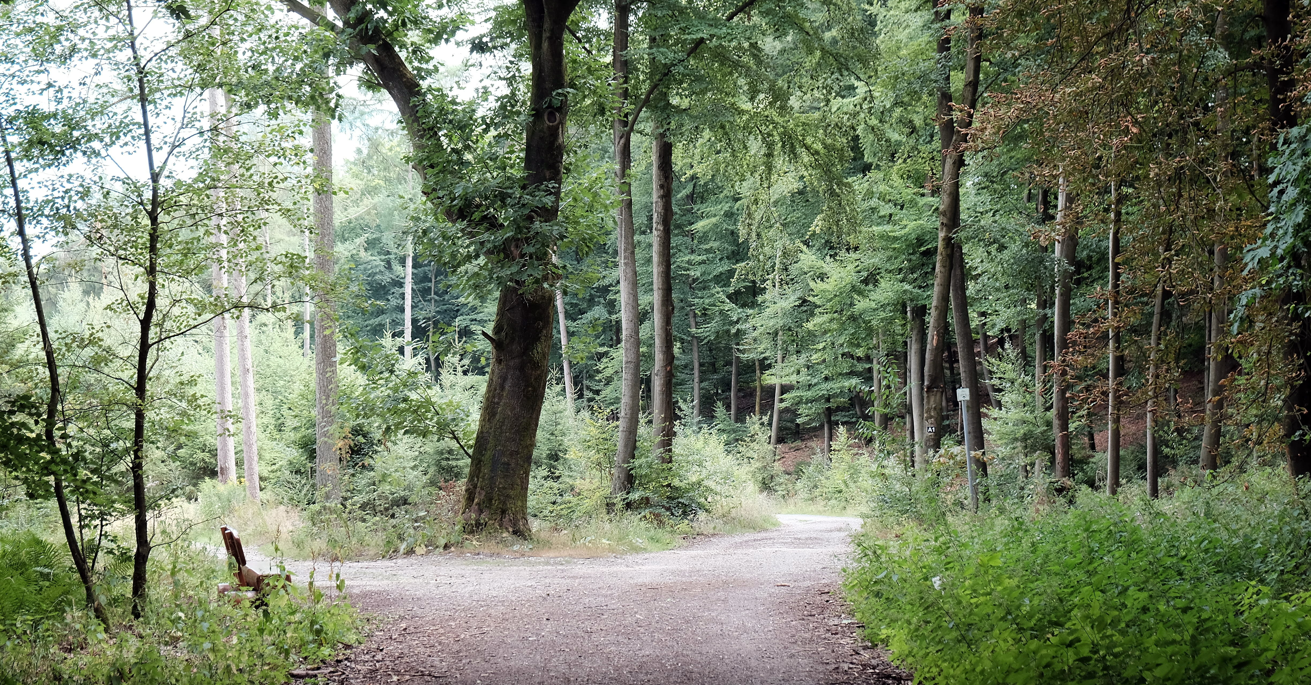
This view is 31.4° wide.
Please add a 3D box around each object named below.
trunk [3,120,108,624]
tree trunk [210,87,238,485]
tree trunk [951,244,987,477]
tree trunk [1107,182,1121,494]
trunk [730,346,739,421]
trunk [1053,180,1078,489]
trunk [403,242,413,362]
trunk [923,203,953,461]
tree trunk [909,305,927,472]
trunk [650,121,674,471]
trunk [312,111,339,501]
[{"bbox_3d":[-5.181,0.246,20.094,0.229,4.429,0.158,-11,-2,0],"label":"trunk"},{"bbox_3d":[-10.041,-1.328,54.199,0.403,9.273,0.380,-3,-2,0],"label":"tree trunk"},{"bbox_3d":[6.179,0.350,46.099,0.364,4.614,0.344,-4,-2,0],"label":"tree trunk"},{"bbox_3d":[9.083,-0.090,46.133,0.232,6.173,0.232,1,-2,0],"label":"tree trunk"},{"bbox_3d":[2.727,1.407,80.058,0.246,2.676,0.246,1,-2,0],"label":"trunk"},{"bbox_3d":[8.617,-0.279,49.140,0.366,6.512,0.345,1,-2,0],"label":"trunk"},{"bbox_3d":[-9.032,-1.537,85.097,0.261,4.498,0.261,1,-2,0],"label":"trunk"},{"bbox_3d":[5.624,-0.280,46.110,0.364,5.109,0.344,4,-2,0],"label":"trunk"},{"bbox_3d":[5.871,0.970,52.079,0.320,3.687,0.309,0,-2,0],"label":"tree trunk"},{"bbox_3d":[0.179,-1.120,54.169,0.498,7.850,0.475,0,-2,0],"label":"trunk"},{"bbox_3d":[-6.828,-0.766,48.174,0.443,8.084,0.443,-1,-2,0],"label":"trunk"}]

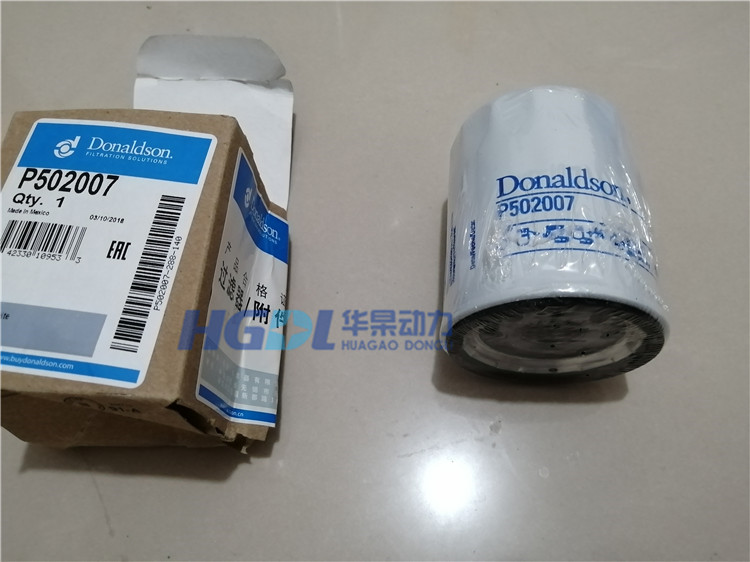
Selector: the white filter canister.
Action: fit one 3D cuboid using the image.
[{"bbox_3d":[0.067,-0.018,0.225,0.077,0.077,0.098,4,59,4],"label":"white filter canister"}]

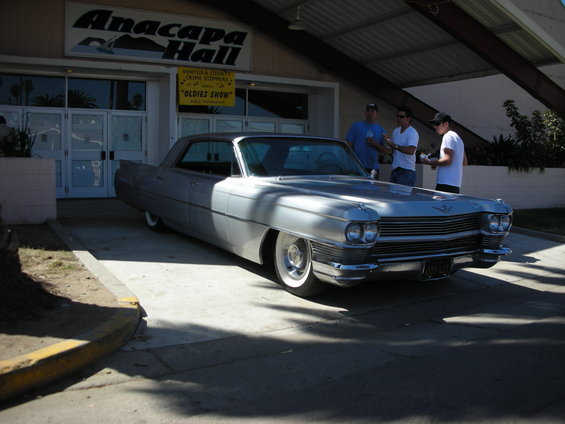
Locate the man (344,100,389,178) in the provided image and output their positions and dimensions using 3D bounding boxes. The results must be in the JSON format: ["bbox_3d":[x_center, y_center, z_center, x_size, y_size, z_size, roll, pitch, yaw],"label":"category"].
[{"bbox_3d":[1.091,-0.528,7.743,0.620,1.860,0.380,0,6,-9],"label":"man"}]

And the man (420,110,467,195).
[{"bbox_3d":[1.923,-0.321,6.937,0.520,1.740,0.500,4,6,23],"label":"man"}]

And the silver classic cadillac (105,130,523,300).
[{"bbox_3d":[-0.240,-0.239,6.778,2.020,1.370,5.660,-1,8,-32],"label":"silver classic cadillac"}]

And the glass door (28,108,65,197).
[{"bbox_3d":[-5.442,-1.341,13.154,0.910,2.100,0.060,-1,6,-24],"label":"glass door"}]

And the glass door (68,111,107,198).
[{"bbox_3d":[-4.606,-1.351,13.523,0.910,2.100,0.060,-1,6,-24],"label":"glass door"}]

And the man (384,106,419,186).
[{"bbox_3d":[1.503,-0.432,7.341,0.520,1.810,0.460,6,7,37],"label":"man"}]

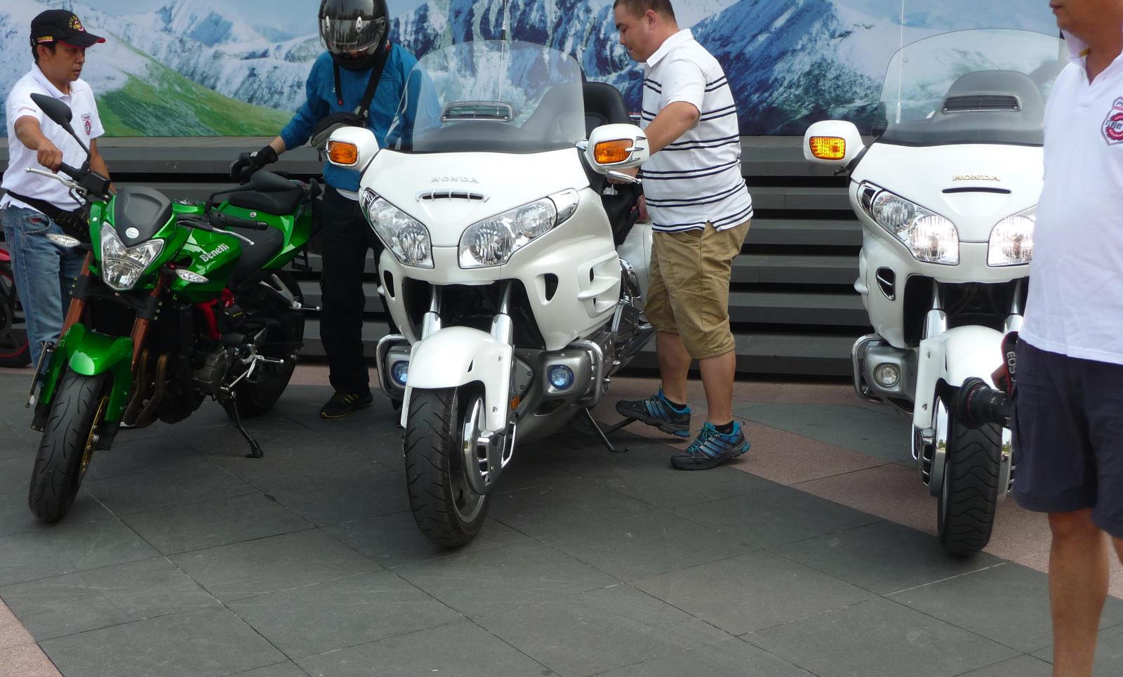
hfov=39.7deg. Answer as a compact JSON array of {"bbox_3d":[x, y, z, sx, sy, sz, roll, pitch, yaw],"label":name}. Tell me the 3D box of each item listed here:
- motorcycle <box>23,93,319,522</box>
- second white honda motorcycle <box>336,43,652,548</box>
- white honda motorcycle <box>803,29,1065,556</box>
[{"bbox_3d":[-1.383,-0.157,5.726,0.860,1.250,2.130,9,13,13],"label":"motorcycle"},{"bbox_3d":[-0.074,-0.289,5.548,1.020,1.500,2.630,2,11,16],"label":"second white honda motorcycle"},{"bbox_3d":[1.503,-0.286,5.323,1.020,1.500,2.630,2,11,20],"label":"white honda motorcycle"}]

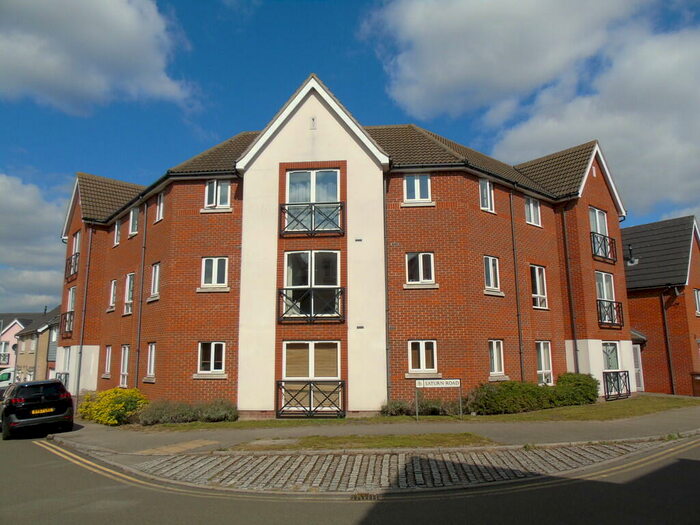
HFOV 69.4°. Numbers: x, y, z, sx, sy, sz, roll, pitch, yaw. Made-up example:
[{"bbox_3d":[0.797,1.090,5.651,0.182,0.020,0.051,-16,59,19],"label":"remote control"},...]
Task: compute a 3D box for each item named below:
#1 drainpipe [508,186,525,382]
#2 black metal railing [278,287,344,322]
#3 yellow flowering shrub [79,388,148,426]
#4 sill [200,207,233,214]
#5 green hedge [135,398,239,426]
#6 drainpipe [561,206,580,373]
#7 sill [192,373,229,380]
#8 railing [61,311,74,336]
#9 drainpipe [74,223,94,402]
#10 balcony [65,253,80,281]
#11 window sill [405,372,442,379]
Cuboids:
[{"bbox_3d":[5.943,1.200,17.799,0.090,7.730,0.100,8,-13,-40],"label":"drainpipe"},{"bbox_3d":[-1.202,1.363,15.591,2.050,1.090,0.170,-1,-10,4],"label":"black metal railing"},{"bbox_3d":[-8.623,5.152,18.248,1.050,1.070,4.700,8,-13,-40],"label":"yellow flowering shrub"},{"bbox_3d":[-4.481,-1.727,17.111,1.119,0.131,0.150,-1,-10,4],"label":"sill"},{"bbox_3d":[-4.818,4.477,15.256,2.700,0.680,1.150,-1,-10,4],"label":"green hedge"},{"bbox_3d":[8.424,1.408,19.246,0.095,7.380,0.085,8,-13,-39],"label":"drainpipe"},{"bbox_3d":[-4.403,3.625,16.035,1.105,0.160,0.140,-1,-10,4],"label":"sill"},{"bbox_3d":[-12.566,2.763,22.442,0.170,1.100,1.880,8,-13,-40],"label":"railing"},{"bbox_3d":[-11.925,2.264,22.774,0.085,7.920,0.095,8,-13,-39],"label":"drainpipe"},{"bbox_3d":[-13.561,0.289,24.706,0.170,1.170,2.050,8,-13,-39],"label":"balcony"},{"bbox_3d":[2.283,3.499,15.615,1.125,0.155,0.140,-1,-10,4],"label":"window sill"}]

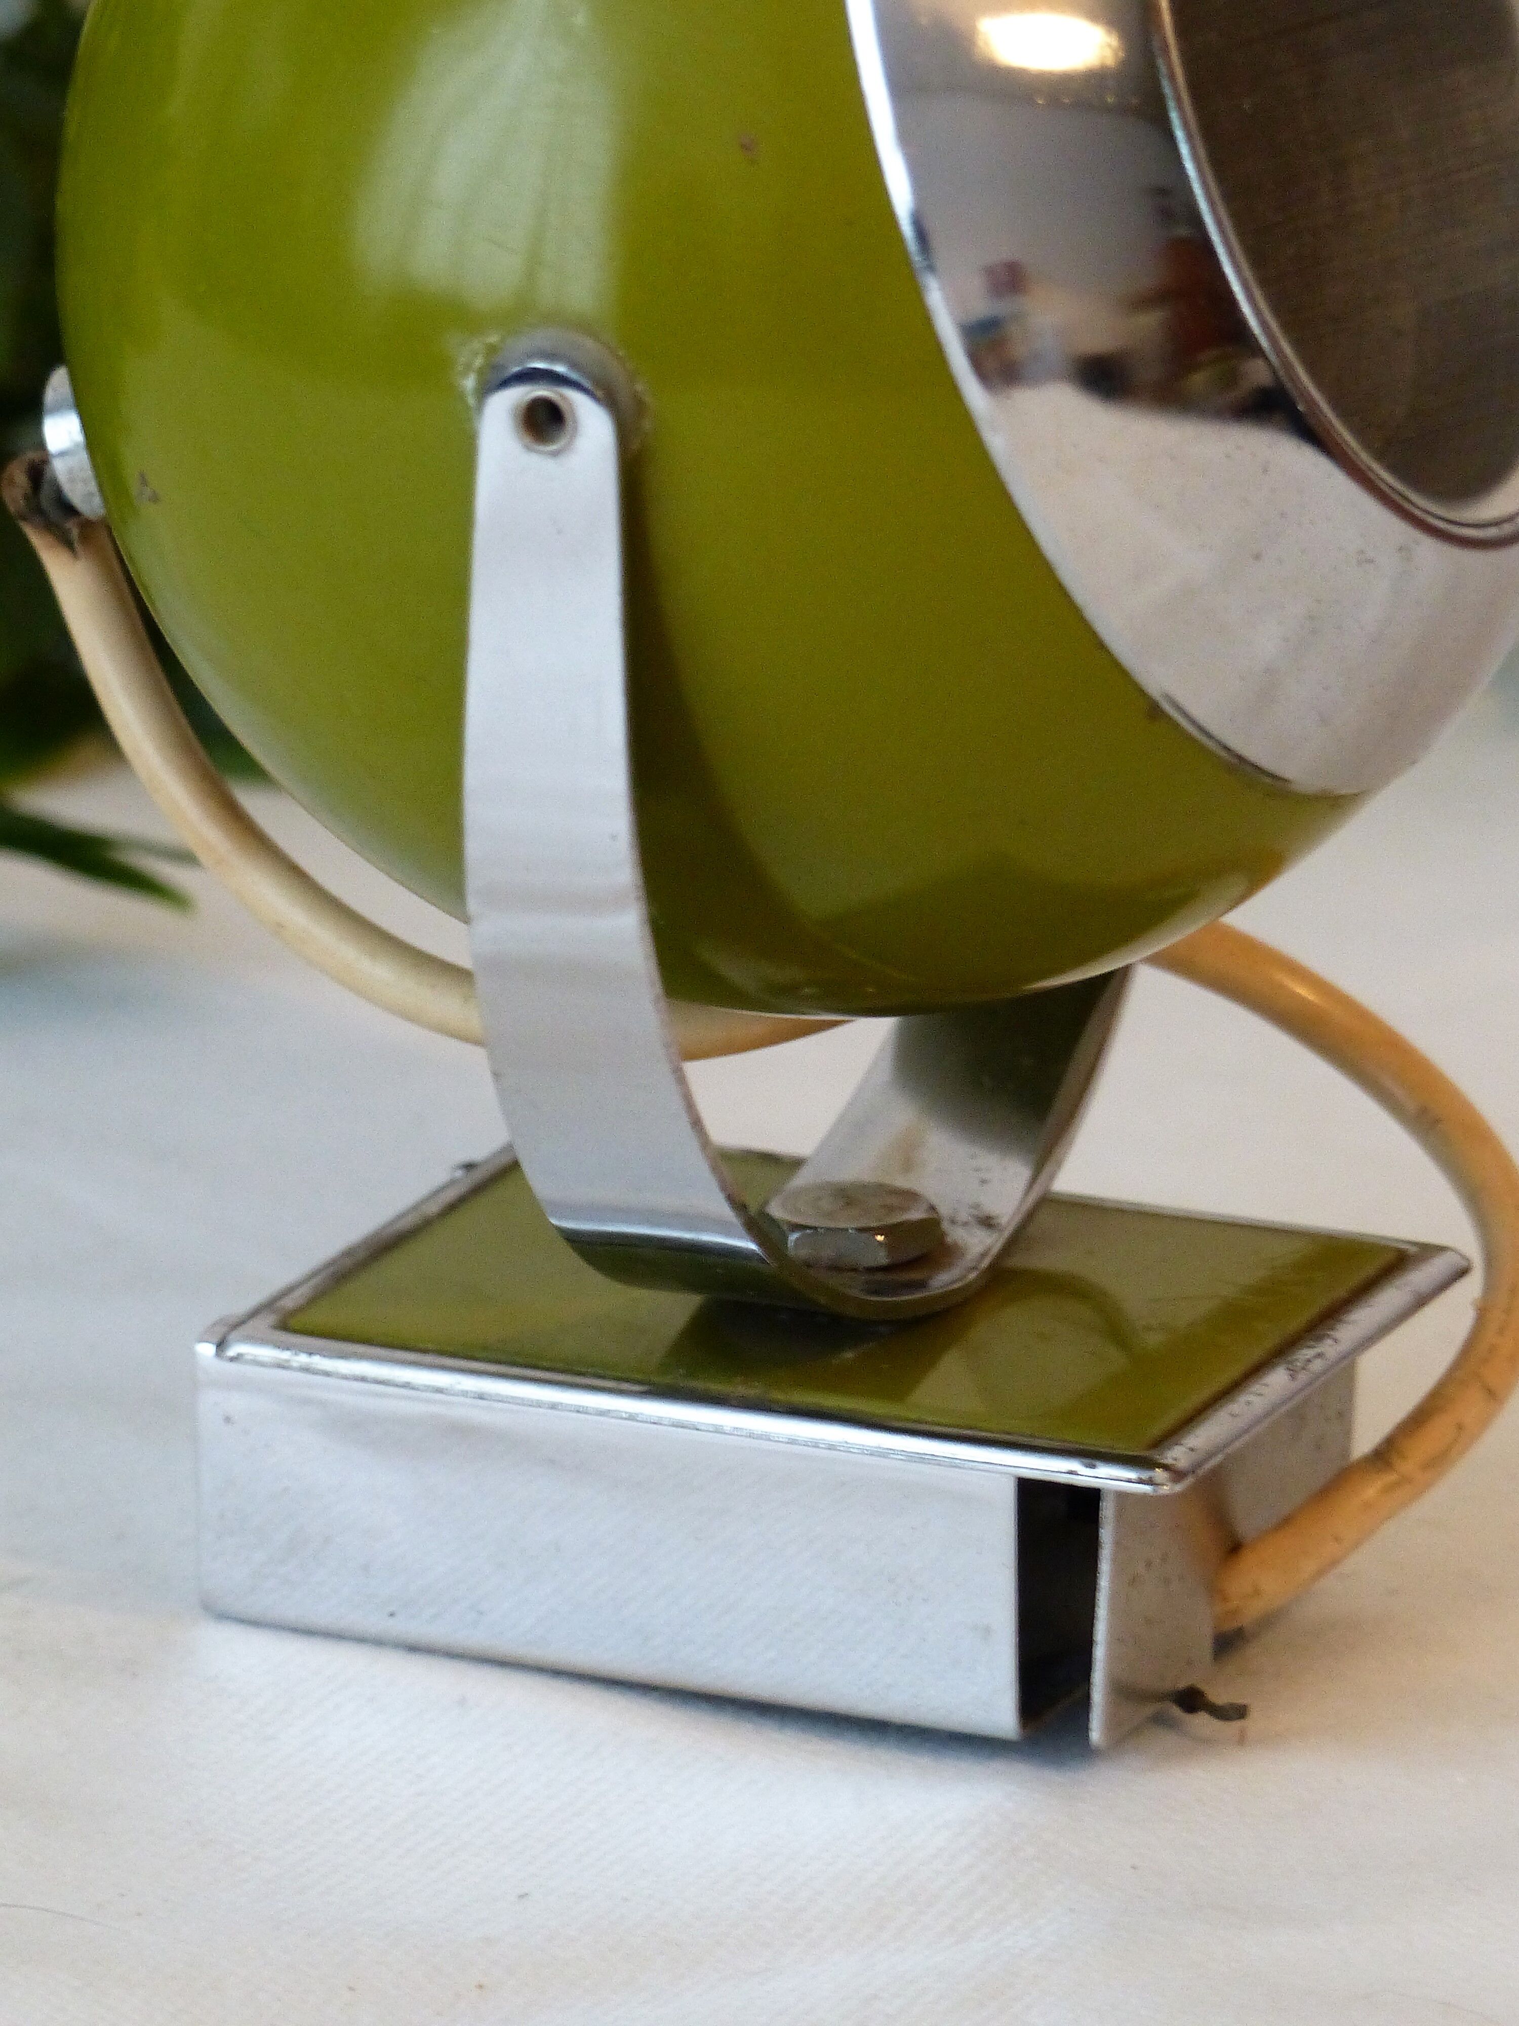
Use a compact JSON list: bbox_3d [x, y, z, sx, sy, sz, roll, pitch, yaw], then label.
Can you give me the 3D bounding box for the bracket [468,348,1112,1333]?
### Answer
[{"bbox_3d":[0.009,-0.023,1.310,0.017,0.088,0.121,7,19,23],"label":"bracket"}]

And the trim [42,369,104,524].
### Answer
[{"bbox_3d":[-0.049,-0.045,1.329,0.008,0.012,0.012,-15,9,28],"label":"trim"}]

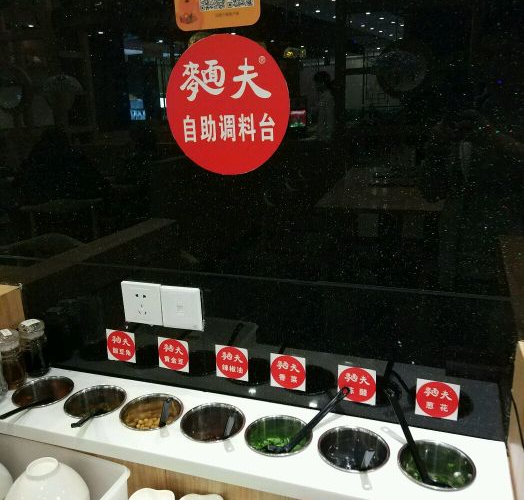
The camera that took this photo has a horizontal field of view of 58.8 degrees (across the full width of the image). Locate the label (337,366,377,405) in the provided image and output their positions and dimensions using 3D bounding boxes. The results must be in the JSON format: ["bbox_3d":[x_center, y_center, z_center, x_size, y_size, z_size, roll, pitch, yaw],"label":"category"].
[{"bbox_3d":[0.173,0.248,0.849,0.069,0.069,0.004,4,15,17],"label":"label"}]

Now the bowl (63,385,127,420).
[{"bbox_3d":[-0.325,0.339,0.925,0.116,0.088,0.116,-1,15,0],"label":"bowl"}]

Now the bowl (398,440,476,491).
[{"bbox_3d":[0.272,0.375,0.734,0.116,0.088,0.116,3,15,18],"label":"bowl"}]

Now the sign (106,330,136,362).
[{"bbox_3d":[-0.295,0.203,0.969,0.068,0.068,0.007,4,16,18],"label":"sign"}]

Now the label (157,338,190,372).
[{"bbox_3d":[-0.178,0.212,0.932,0.068,0.068,0.007,5,16,17],"label":"label"}]

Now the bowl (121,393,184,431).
[{"bbox_3d":[-0.211,0.345,0.904,0.119,0.075,0.119,-1,14,0],"label":"bowl"}]

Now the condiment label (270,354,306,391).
[{"bbox_3d":[0.050,0.234,0.885,0.069,0.069,0.004,4,15,17],"label":"condiment label"}]

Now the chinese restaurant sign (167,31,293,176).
[{"bbox_3d":[-0.062,-0.238,0.772,0.225,0.225,0.007,3,15,18],"label":"chinese restaurant sign"}]

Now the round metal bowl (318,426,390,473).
[{"bbox_3d":[0.151,0.368,0.773,0.116,0.088,0.116,-1,15,0],"label":"round metal bowl"}]

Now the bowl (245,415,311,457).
[{"bbox_3d":[0.030,0.361,0.831,0.119,0.075,0.119,-1,14,0],"label":"bowl"}]

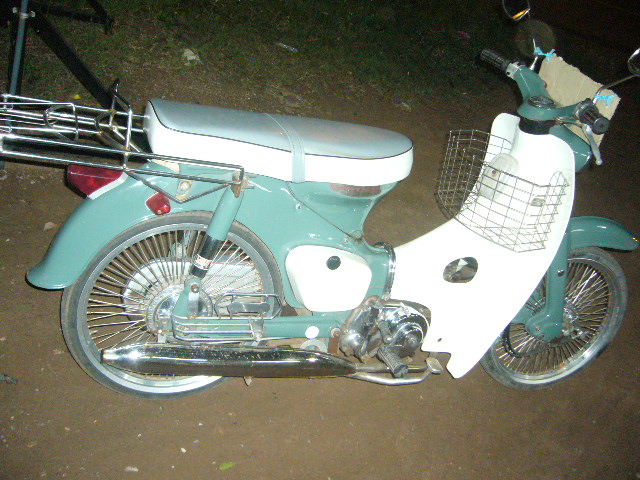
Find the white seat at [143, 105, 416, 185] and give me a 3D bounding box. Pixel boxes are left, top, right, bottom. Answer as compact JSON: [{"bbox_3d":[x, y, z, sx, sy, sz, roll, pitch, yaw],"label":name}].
[{"bbox_3d":[-0.072,-0.217,1.472,0.650,0.110,0.250,5,22,-24],"label":"white seat"}]

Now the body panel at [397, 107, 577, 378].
[{"bbox_3d":[0.330,-0.026,1.728,0.430,0.655,0.480,5,22,-24],"label":"body panel"}]

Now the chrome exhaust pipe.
[{"bbox_3d":[-0.177,0.279,1.470,0.609,0.084,0.086,8,21,-25],"label":"chrome exhaust pipe"}]

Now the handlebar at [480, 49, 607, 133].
[{"bbox_3d":[0.575,-0.363,1.660,0.140,0.125,0.660,8,21,-15],"label":"handlebar"}]

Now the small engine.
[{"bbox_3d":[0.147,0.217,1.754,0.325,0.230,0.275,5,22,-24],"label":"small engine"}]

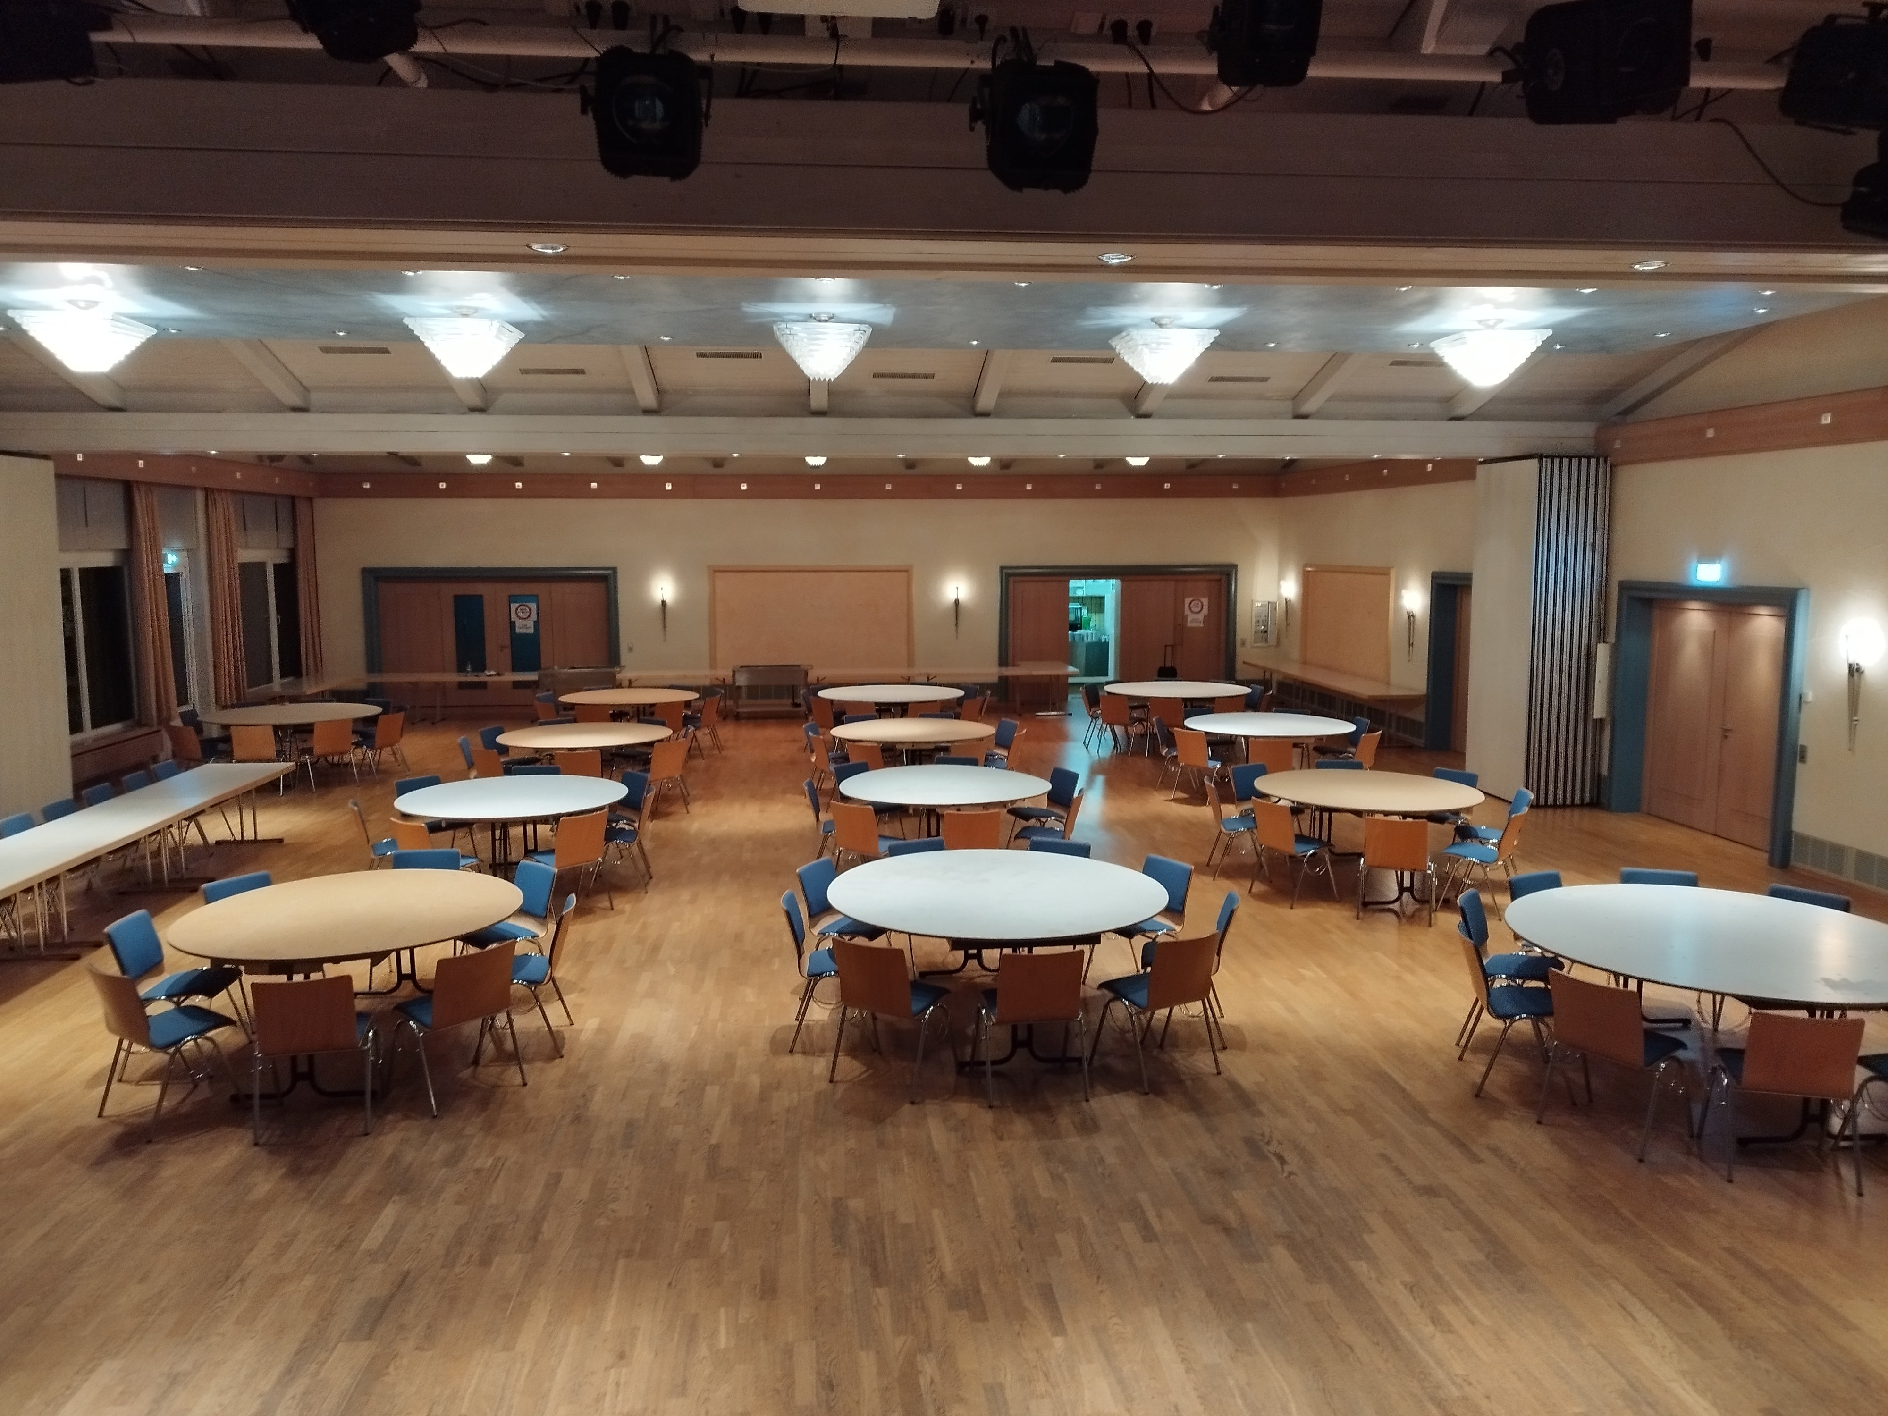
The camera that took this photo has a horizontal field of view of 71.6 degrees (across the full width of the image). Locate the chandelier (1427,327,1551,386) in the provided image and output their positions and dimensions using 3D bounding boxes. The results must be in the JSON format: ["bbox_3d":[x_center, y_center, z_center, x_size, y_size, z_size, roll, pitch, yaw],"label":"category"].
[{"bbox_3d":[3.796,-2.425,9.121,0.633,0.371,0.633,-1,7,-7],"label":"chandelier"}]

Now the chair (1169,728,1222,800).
[{"bbox_3d":[2.800,0.604,14.048,0.530,0.800,0.520,-6,9,-37],"label":"chair"}]

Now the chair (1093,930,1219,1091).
[{"bbox_3d":[1.125,1.529,6.884,0.515,0.795,0.525,-5,9,-31],"label":"chair"}]

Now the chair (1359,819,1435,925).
[{"bbox_3d":[3.378,1.154,9.714,0.520,0.800,0.530,3,8,24],"label":"chair"}]

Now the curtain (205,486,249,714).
[{"bbox_3d":[-9.522,-1.445,17.341,0.201,2.855,0.754,-1,7,-7],"label":"curtain"}]

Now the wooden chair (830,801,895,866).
[{"bbox_3d":[-0.552,1.105,10.248,0.523,0.789,0.533,5,9,37],"label":"wooden chair"}]

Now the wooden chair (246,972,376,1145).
[{"bbox_3d":[-3.009,1.604,6.284,0.515,0.785,0.520,-2,7,-14],"label":"wooden chair"}]

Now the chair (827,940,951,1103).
[{"bbox_3d":[-0.237,1.526,6.736,0.515,0.785,0.520,4,8,31],"label":"chair"}]

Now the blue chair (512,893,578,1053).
[{"bbox_3d":[-2.306,1.480,7.259,0.525,0.785,0.505,-1,7,-9],"label":"blue chair"}]

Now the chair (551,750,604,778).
[{"bbox_3d":[-3.590,0.779,12.930,0.515,0.785,0.520,-2,7,-14],"label":"chair"}]

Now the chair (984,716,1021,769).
[{"bbox_3d":[0.501,0.549,14.649,0.533,0.789,0.523,-3,8,-23],"label":"chair"}]

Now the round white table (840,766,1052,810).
[{"bbox_3d":[0.019,1.013,11.078,1.800,0.764,1.800,0,7,0],"label":"round white table"}]

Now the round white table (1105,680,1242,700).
[{"bbox_3d":[3.177,0.127,17.839,1.965,0.760,1.965,0,7,0],"label":"round white table"}]

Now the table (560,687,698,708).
[{"bbox_3d":[-4.157,0.231,17.414,1.812,0.761,1.812,0,7,0],"label":"table"}]

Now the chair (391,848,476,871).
[{"bbox_3d":[-3.337,1.356,8.292,0.515,0.785,0.520,-1,7,-4],"label":"chair"}]

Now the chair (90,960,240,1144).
[{"bbox_3d":[-3.843,1.610,6.454,0.515,0.795,0.525,4,9,33],"label":"chair"}]

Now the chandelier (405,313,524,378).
[{"bbox_3d":[-3.271,-2.442,8.968,0.685,0.372,0.685,-1,7,-6],"label":"chandelier"}]

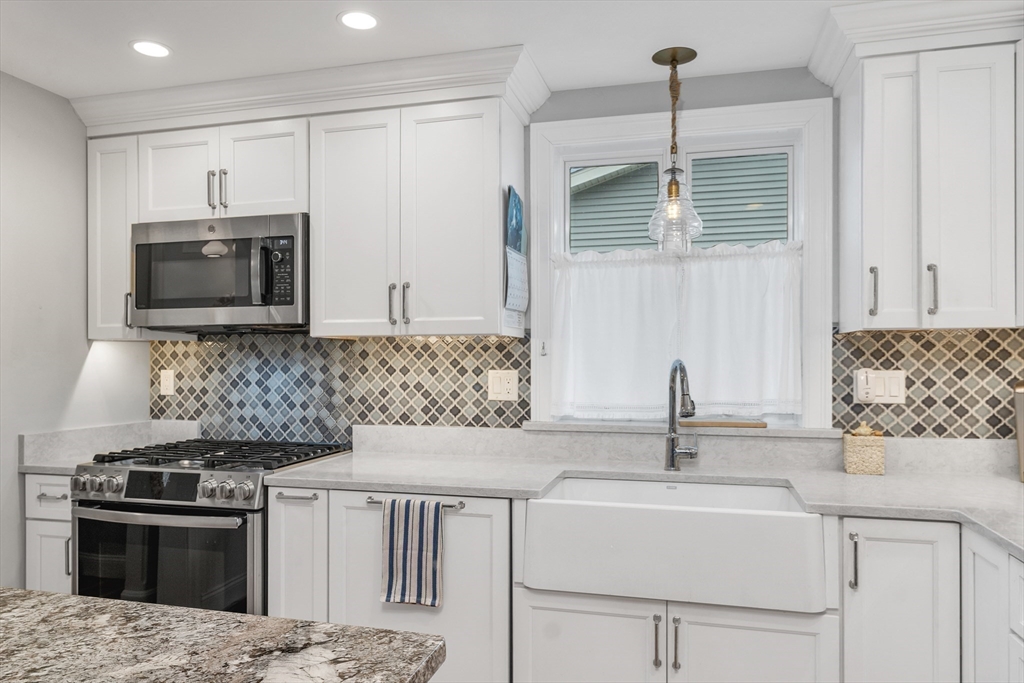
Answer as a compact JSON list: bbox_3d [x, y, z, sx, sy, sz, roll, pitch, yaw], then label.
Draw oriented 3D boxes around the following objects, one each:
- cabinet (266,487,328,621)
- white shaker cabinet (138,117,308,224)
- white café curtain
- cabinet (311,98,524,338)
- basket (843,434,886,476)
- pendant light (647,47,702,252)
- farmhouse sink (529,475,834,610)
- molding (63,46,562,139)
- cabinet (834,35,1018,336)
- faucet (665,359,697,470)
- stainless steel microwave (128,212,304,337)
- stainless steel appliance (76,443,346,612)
[{"bbox_3d":[-0.627,0.923,2.547,0.230,0.864,0.630,0,-1,14],"label":"cabinet"},{"bbox_3d":[-1.093,-0.658,2.819,0.768,0.360,0.330,0,-1,14],"label":"white shaker cabinet"},{"bbox_3d":[0.601,-0.036,2.581,0.926,0.644,0.050,0,-1,14],"label":"white café curtain"},{"bbox_3d":[-0.354,-0.426,2.614,0.745,0.820,0.325,0,-1,15],"label":"cabinet"},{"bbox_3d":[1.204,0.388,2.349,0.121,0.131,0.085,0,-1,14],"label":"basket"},{"bbox_3d":[0.561,-0.648,2.359,0.185,0.674,0.185,0,-1,14],"label":"pendant light"},{"bbox_3d":[0.482,0.591,2.099,0.820,0.250,0.450,0,-1,15],"label":"farmhouse sink"},{"bbox_3d":[-0.803,-0.903,2.685,1.855,0.127,0.418,0,-1,15],"label":"molding"},{"bbox_3d":[1.300,-0.442,2.182,0.410,0.825,0.325,0,-1,15],"label":"cabinet"},{"bbox_3d":[0.587,0.252,2.282,0.117,0.383,0.275,0,-1,1],"label":"faucet"},{"bbox_3d":[-1.071,-0.249,2.751,0.757,0.415,0.420,0,-1,15],"label":"stainless steel microwave"},{"bbox_3d":[-1.124,0.900,2.626,0.758,0.935,0.660,0,-1,14],"label":"stainless steel appliance"}]

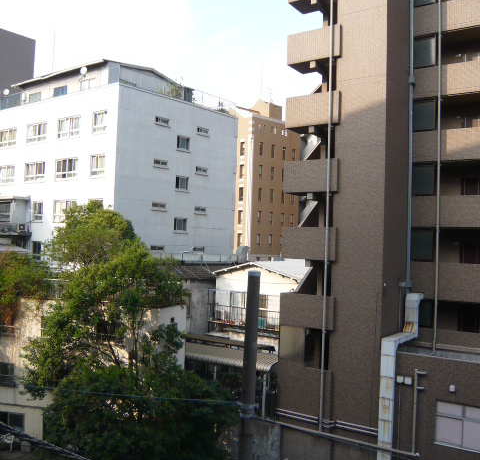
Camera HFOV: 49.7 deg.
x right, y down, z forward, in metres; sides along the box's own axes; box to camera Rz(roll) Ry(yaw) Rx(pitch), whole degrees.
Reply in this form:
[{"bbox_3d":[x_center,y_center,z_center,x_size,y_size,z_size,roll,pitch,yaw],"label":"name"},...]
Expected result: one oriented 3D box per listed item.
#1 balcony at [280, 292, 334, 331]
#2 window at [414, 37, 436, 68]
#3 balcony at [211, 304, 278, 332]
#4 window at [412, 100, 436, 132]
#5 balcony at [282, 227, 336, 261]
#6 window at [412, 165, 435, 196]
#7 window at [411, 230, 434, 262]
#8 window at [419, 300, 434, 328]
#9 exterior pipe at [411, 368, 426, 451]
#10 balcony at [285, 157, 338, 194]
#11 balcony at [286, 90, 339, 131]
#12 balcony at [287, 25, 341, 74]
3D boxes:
[{"bbox_3d":[3.222,3.529,22.620,2.537,1.380,1.400,0,-3,34],"label":"balcony"},{"bbox_3d":[8.130,-7.809,22.839,0.960,1.325,0.120,0,-3,33],"label":"window"},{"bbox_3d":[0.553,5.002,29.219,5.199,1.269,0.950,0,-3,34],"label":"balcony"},{"bbox_3d":[8.152,-5.105,22.934,1.160,1.550,0.150,0,-3,34],"label":"window"},{"bbox_3d":[3.324,0.641,22.735,2.537,1.380,1.400,0,-3,34],"label":"balcony"},{"bbox_3d":[7.994,-2.199,22.580,0.951,1.447,0.120,0,-3,33],"label":"window"},{"bbox_3d":[7.925,0.682,22.446,0.946,1.407,0.120,0,-3,33],"label":"window"},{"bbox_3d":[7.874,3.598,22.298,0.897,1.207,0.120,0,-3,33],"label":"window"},{"bbox_3d":[6.674,6.788,19.319,0.492,3.035,0.170,0,-3,33],"label":"exterior pipe"},{"bbox_3d":[3.419,-2.250,22.850,2.537,1.380,1.400,0,-3,34],"label":"balcony"},{"bbox_3d":[3.415,-5.076,22.640,2.552,1.356,1.200,0,-3,33],"label":"balcony"},{"bbox_3d":[3.590,-7.976,23.079,2.537,1.380,1.400,0,-3,34],"label":"balcony"}]

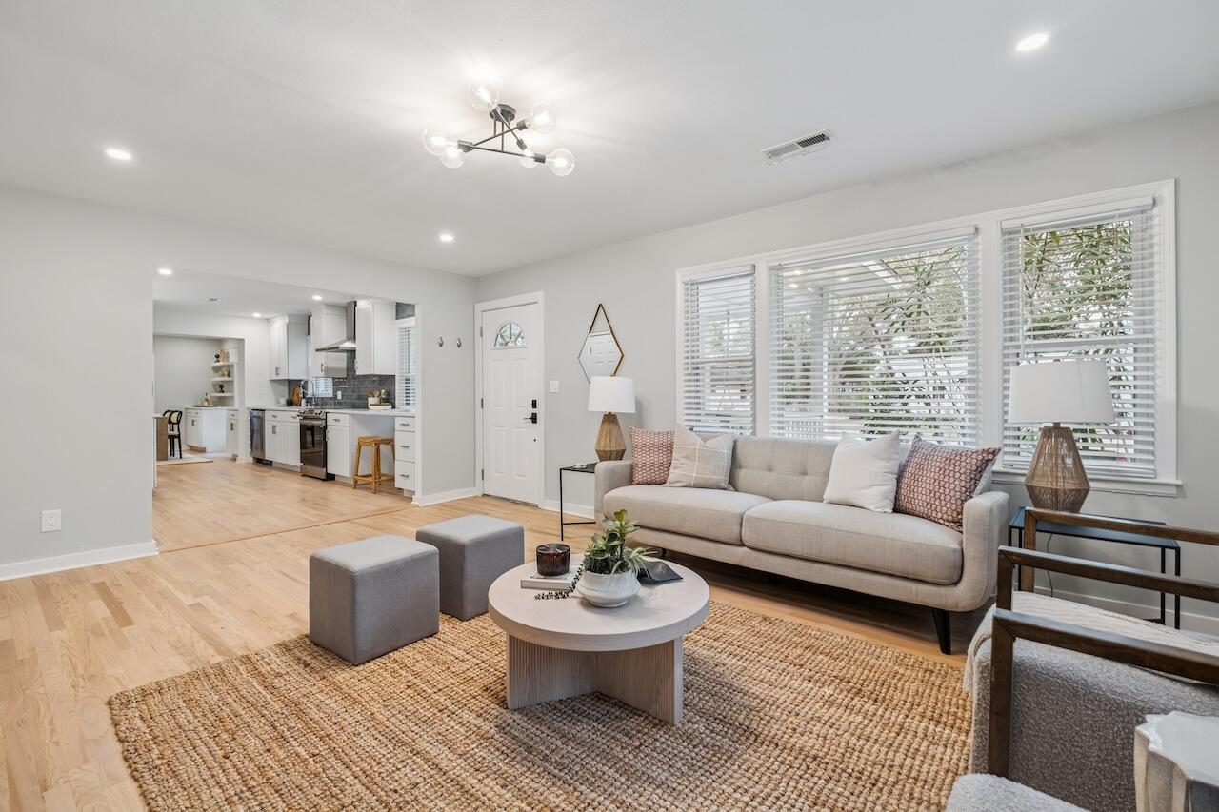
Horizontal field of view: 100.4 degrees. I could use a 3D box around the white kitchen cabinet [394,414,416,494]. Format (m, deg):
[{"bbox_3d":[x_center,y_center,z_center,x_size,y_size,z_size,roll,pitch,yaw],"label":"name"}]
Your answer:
[{"bbox_3d":[-2.005,0.544,5.656,0.405,0.865,0.610,1,1,39],"label":"white kitchen cabinet"}]

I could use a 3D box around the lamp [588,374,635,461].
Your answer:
[{"bbox_3d":[0.010,0.113,3.942,0.370,0.720,0.370,0,1,0],"label":"lamp"}]

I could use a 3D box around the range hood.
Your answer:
[{"bbox_3d":[-3.716,-1.077,7.105,0.760,0.660,0.470,1,1,39],"label":"range hood"}]

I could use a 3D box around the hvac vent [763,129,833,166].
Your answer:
[{"bbox_3d":[1.017,-1.388,2.746,0.370,0.020,0.170,1,1,39],"label":"hvac vent"}]

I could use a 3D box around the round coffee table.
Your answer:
[{"bbox_3d":[-0.036,0.855,1.871,0.794,0.385,0.794,0,1,0],"label":"round coffee table"}]

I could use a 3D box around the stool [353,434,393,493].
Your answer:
[{"bbox_3d":[-2.741,0.675,5.997,0.500,0.630,0.360,1,1,39],"label":"stool"}]

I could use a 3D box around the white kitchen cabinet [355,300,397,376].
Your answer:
[{"bbox_3d":[-3.056,-0.880,6.664,0.485,0.980,0.330,1,1,39],"label":"white kitchen cabinet"}]

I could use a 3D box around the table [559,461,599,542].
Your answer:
[{"bbox_3d":[-0.032,0.750,3.881,0.490,0.550,0.490,1,1,39],"label":"table"}]

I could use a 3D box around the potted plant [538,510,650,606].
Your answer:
[{"bbox_3d":[-0.045,0.511,1.724,0.365,0.310,0.260,0,1,0],"label":"potted plant"}]

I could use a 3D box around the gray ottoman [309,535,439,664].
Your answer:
[{"bbox_3d":[-1.051,0.842,2.292,0.390,0.390,0.385,1,1,39],"label":"gray ottoman"}]

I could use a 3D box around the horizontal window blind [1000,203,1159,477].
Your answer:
[{"bbox_3d":[2.292,-0.318,2.514,0.564,1.290,0.060,1,1,39],"label":"horizontal window blind"}]

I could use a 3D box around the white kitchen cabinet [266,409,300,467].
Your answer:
[{"bbox_3d":[-4.667,0.476,7.763,1.430,0.800,0.600,1,1,39],"label":"white kitchen cabinet"}]

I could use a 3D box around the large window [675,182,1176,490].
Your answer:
[{"bbox_3d":[1.607,-0.344,3.237,2.700,1.455,0.110,1,1,39],"label":"large window"}]

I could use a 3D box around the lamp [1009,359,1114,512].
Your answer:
[{"bbox_3d":[2.008,0.154,2.263,0.350,0.695,0.350,1,1,39],"label":"lamp"}]

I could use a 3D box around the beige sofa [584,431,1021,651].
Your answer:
[{"bbox_3d":[0.989,0.623,2.974,2.135,0.835,0.870,1,1,39],"label":"beige sofa"}]

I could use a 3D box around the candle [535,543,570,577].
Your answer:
[{"bbox_3d":[-0.214,0.584,1.933,0.123,0.088,0.123,0,1,0],"label":"candle"}]

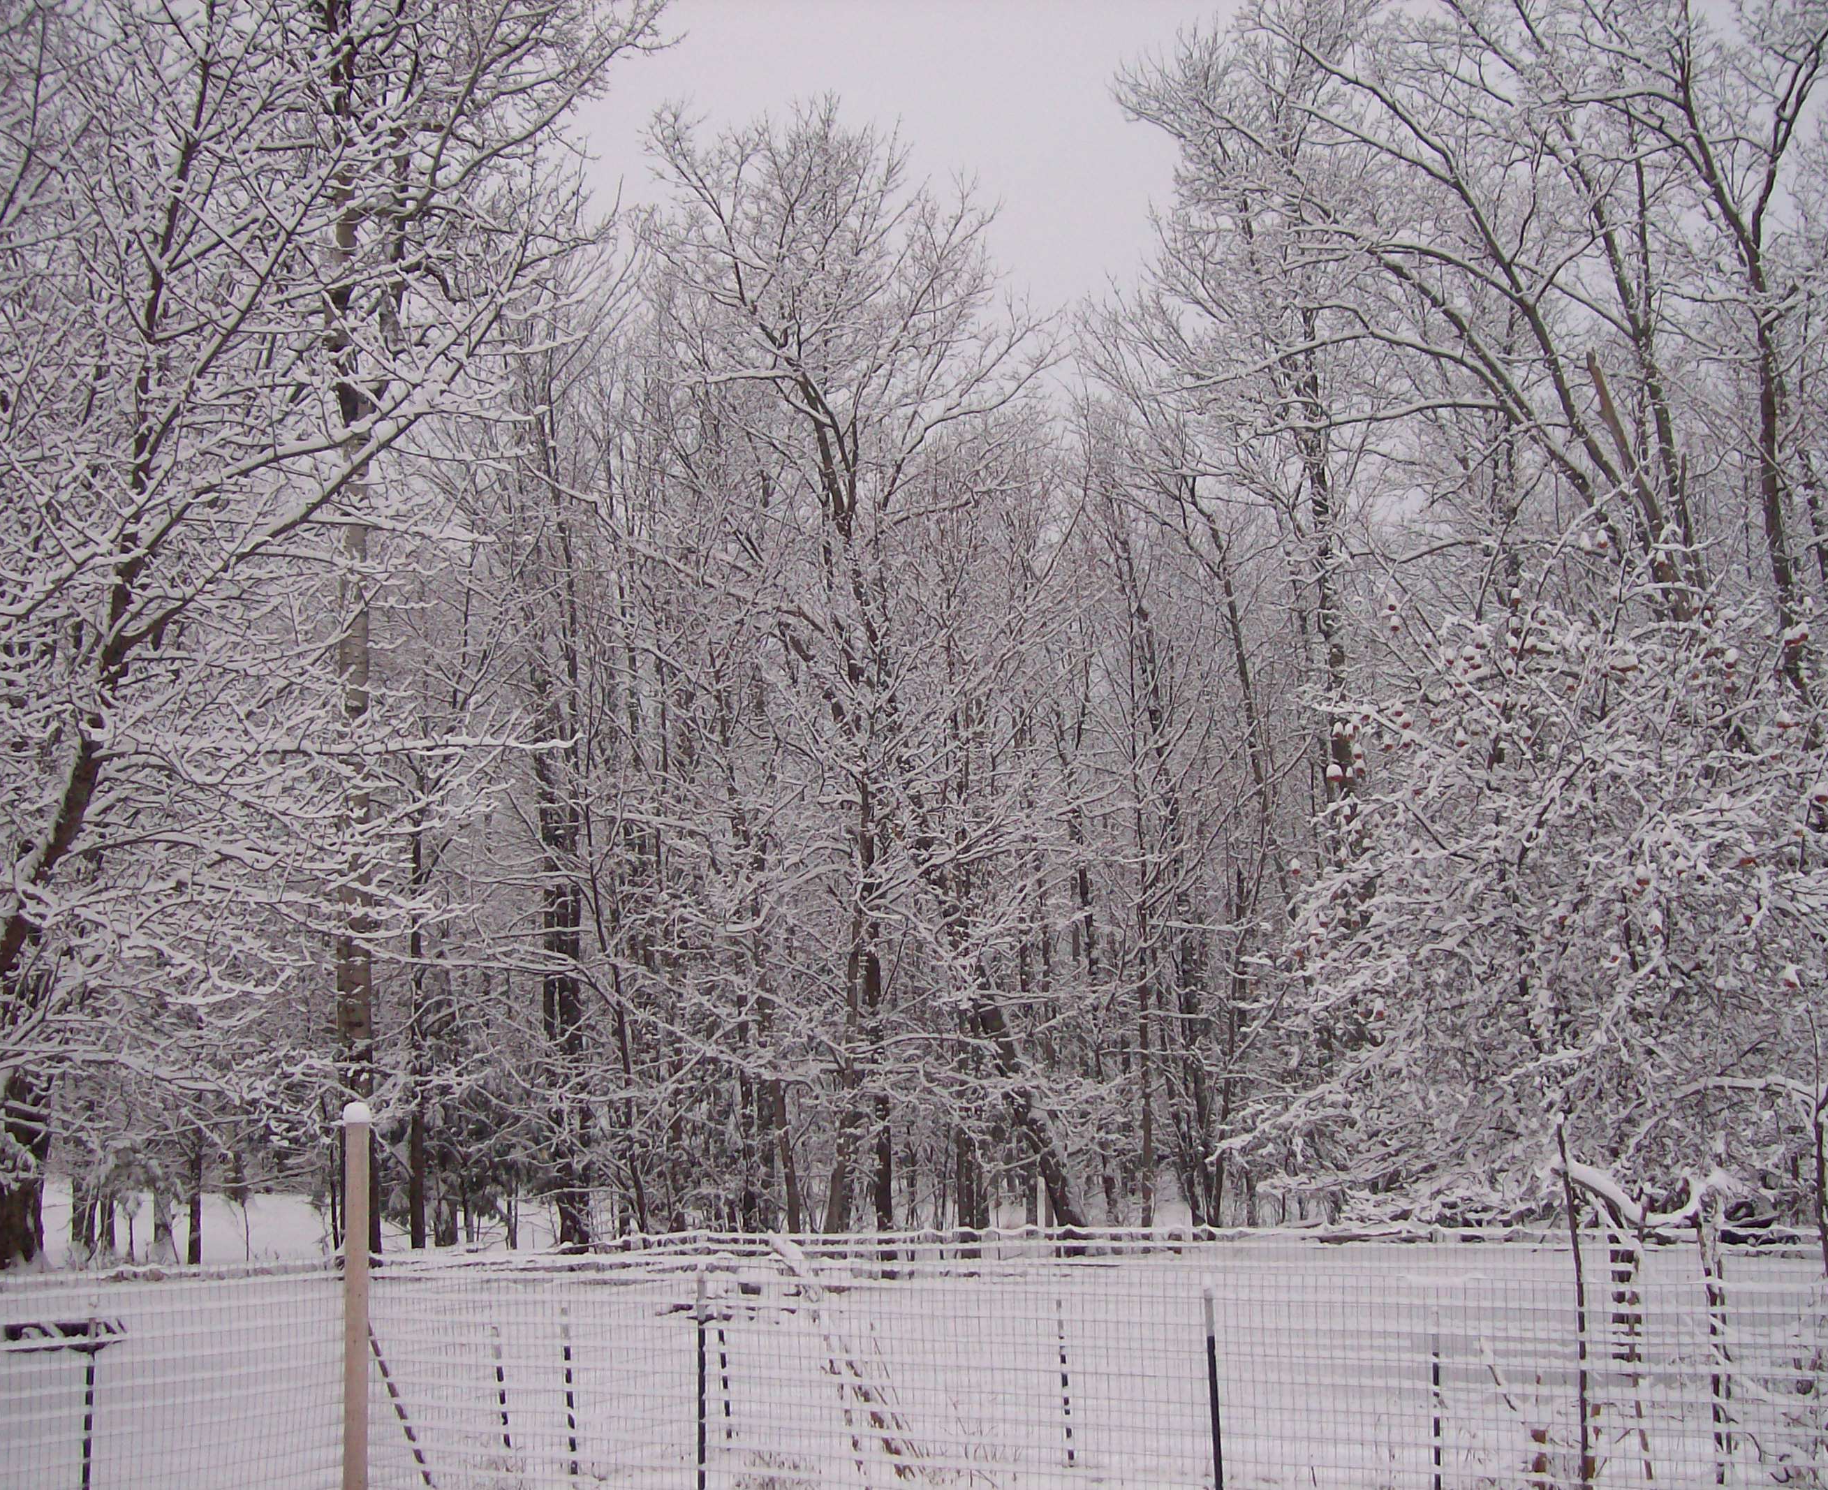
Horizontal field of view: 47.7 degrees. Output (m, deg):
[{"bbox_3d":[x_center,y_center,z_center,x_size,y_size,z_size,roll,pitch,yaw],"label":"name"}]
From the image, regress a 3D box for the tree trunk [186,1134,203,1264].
[{"bbox_3d":[-11.476,7.218,33.000,0.200,2.150,0.200,3,-12,-19],"label":"tree trunk"}]

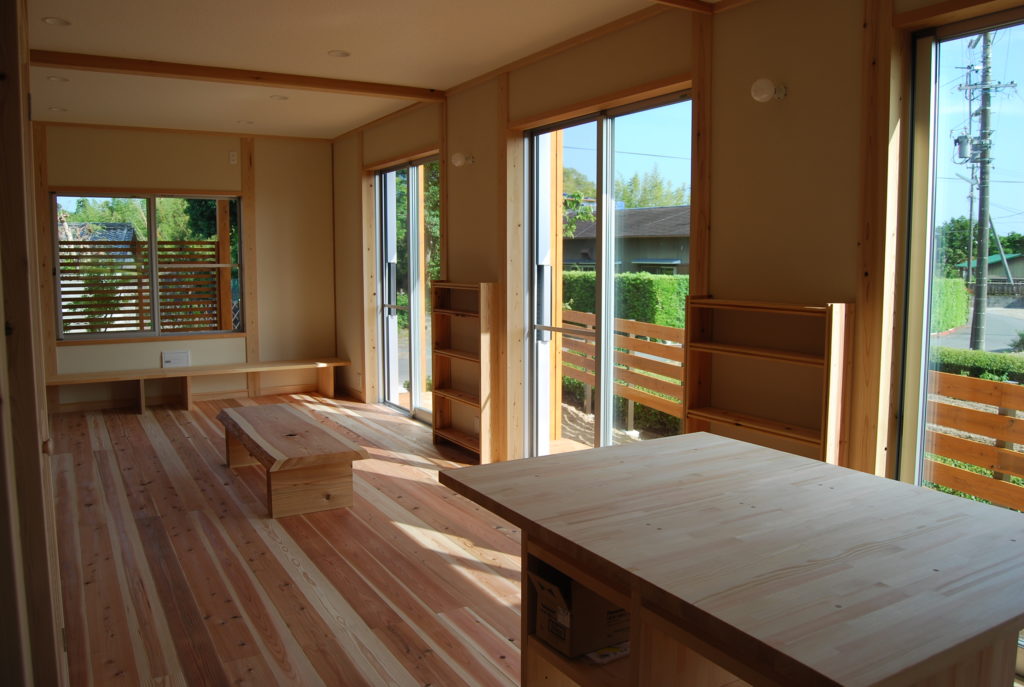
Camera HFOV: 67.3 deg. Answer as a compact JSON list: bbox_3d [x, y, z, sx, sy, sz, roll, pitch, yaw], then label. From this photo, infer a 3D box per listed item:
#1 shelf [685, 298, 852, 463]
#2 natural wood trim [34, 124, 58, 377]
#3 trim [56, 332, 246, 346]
[{"bbox_3d":[1.021,0.436,3.176,0.150,1.220,0.770,-4,7,-29],"label":"shelf"},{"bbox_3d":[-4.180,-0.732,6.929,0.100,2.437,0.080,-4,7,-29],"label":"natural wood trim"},{"bbox_3d":[-3.415,-0.044,7.371,1.717,0.045,0.081,-4,7,-31],"label":"trim"}]

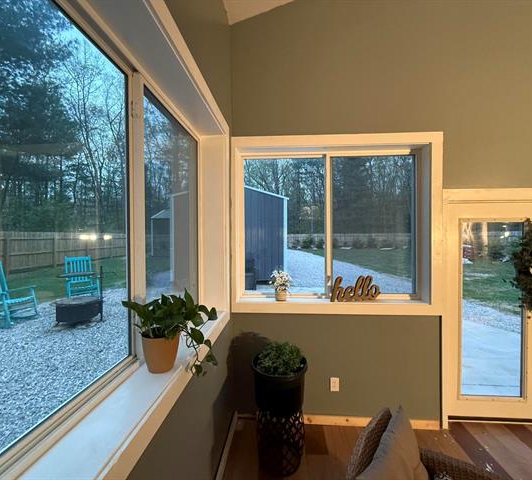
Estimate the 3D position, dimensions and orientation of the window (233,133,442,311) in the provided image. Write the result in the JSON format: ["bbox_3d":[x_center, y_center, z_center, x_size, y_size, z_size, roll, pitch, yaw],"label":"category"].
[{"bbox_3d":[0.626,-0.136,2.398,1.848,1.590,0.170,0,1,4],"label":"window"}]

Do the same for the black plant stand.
[{"bbox_3d":[0.109,1.335,2.023,0.410,0.740,0.410,0,1,4],"label":"black plant stand"}]

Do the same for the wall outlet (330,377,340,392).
[{"bbox_3d":[0.630,1.322,2.356,0.077,0.121,0.012,0,1,4],"label":"wall outlet"}]

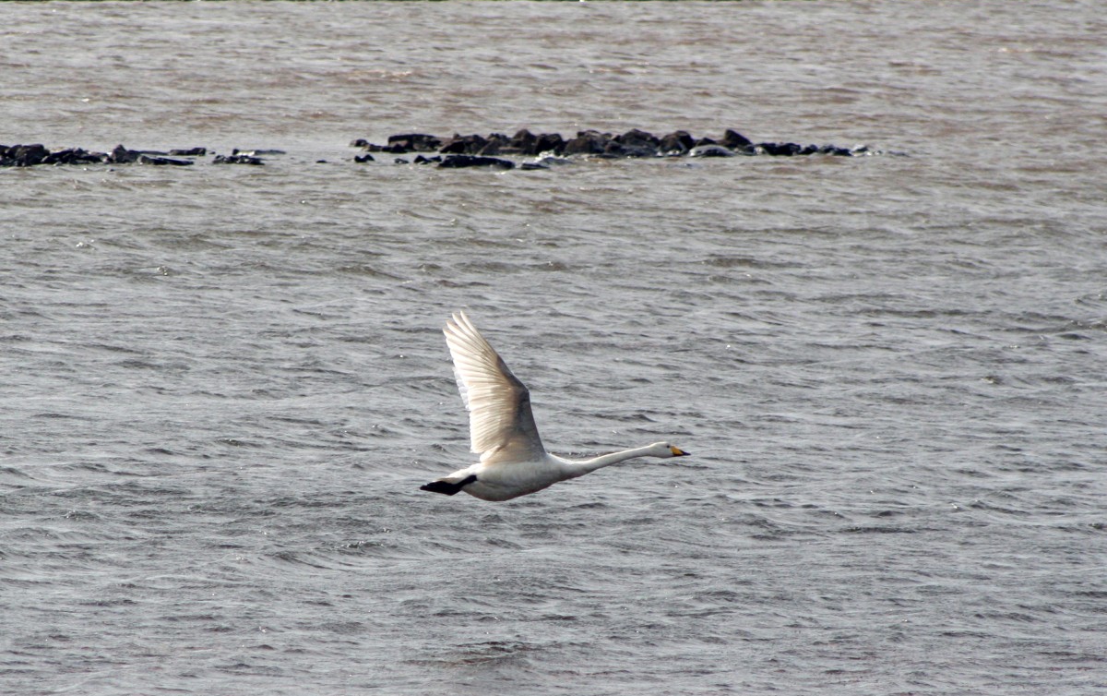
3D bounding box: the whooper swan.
[{"bbox_3d":[-0.020,0.288,61.000,1.470,1.040,1.100,-5,4,-4],"label":"whooper swan"}]

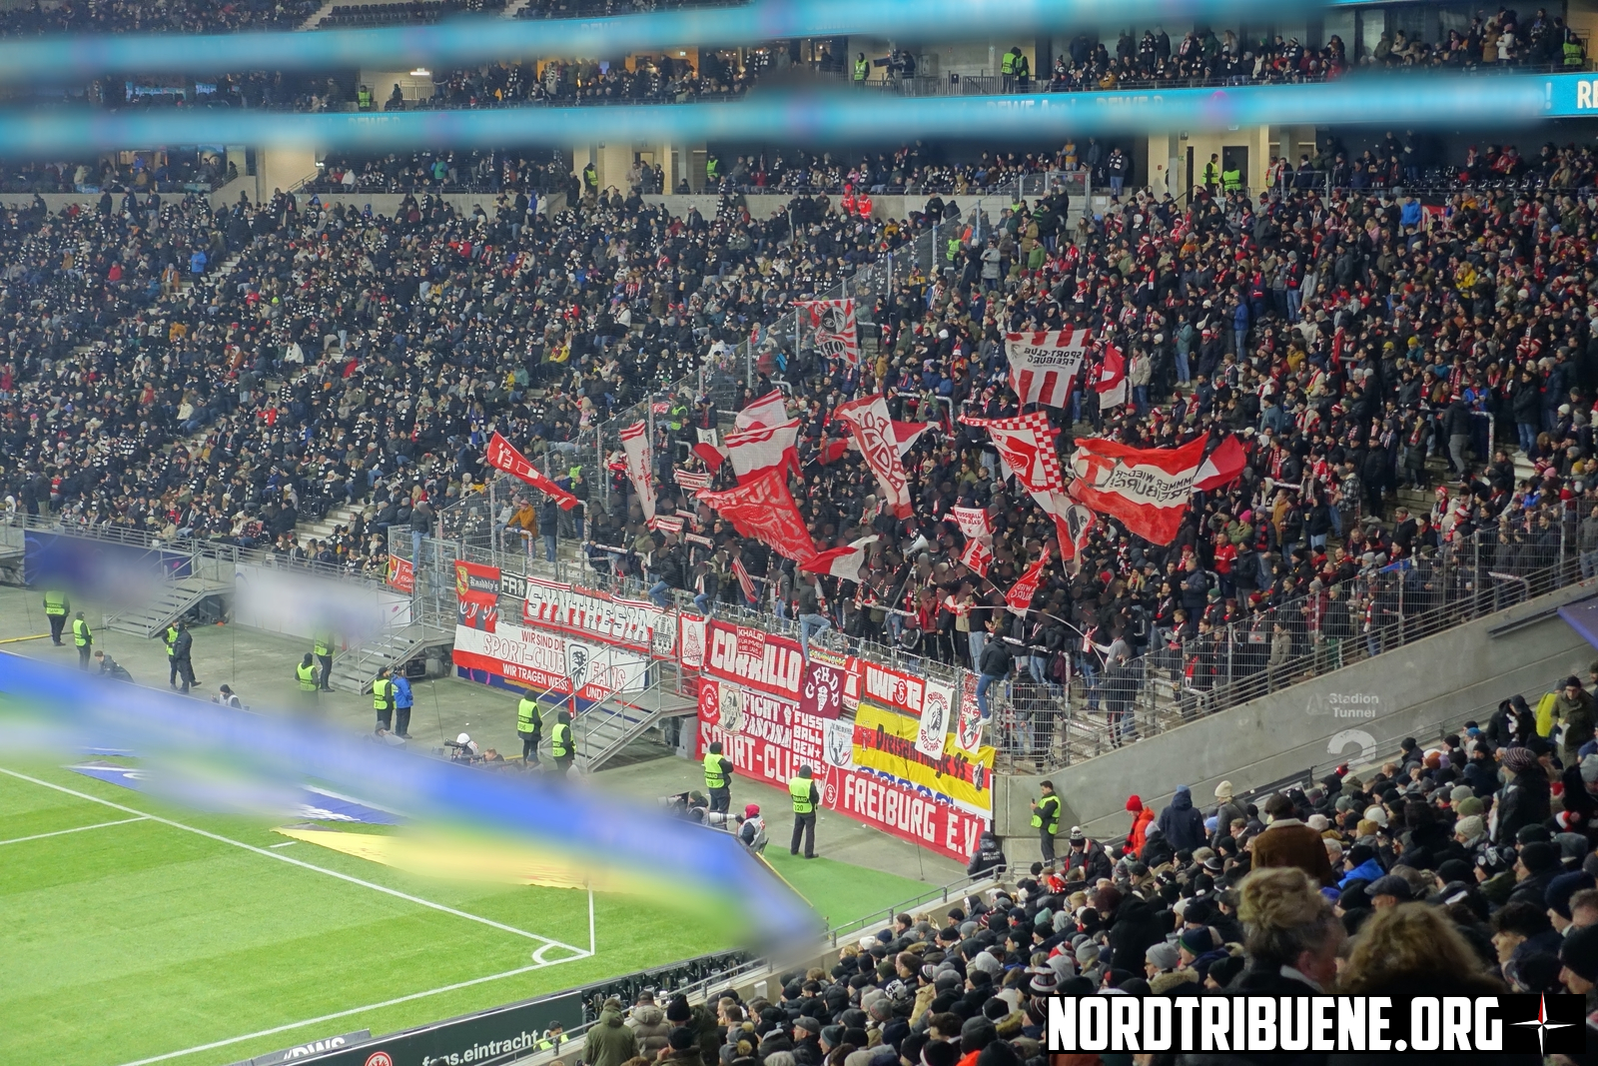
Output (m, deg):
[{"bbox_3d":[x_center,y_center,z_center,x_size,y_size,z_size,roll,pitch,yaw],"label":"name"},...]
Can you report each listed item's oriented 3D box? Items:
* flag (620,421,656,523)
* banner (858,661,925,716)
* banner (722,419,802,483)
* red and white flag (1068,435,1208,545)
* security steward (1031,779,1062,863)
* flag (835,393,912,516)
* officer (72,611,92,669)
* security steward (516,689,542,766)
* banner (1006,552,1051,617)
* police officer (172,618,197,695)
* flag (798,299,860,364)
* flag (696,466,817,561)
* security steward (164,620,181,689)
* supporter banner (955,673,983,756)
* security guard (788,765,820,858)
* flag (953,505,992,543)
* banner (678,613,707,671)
[{"bbox_3d":[-3.800,-1.463,71.500,0.800,2.400,0.500,4,8,23],"label":"flag"},{"bbox_3d":[1.868,3.074,59.547,0.060,0.740,2.400,-4,9,-27],"label":"banner"},{"bbox_3d":[-0.735,-1.783,72.500,1.850,1.700,0.500,-14,6,0],"label":"banner"},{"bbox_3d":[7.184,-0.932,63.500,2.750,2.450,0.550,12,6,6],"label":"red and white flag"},{"bbox_3d":[4.766,5.642,58.121,0.500,1.760,0.520,-1,8,-6],"label":"security steward"},{"bbox_3d":[1.605,-1.630,65.200,1.650,2.650,0.600,4,8,23],"label":"flag"},{"bbox_3d":[-18.532,2.924,78.122,0.520,1.770,0.380,7,10,41],"label":"officer"},{"bbox_3d":[-5.871,4.295,65.920,0.560,1.780,0.380,7,10,38],"label":"security steward"},{"bbox_3d":[4.540,1.001,59.820,0.950,1.300,0.400,1,8,4],"label":"banner"},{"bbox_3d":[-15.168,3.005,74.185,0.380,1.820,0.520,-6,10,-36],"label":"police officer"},{"bbox_3d":[0.776,-5.220,78.200,1.550,1.720,0.500,4,8,23],"label":"flag"},{"bbox_3d":[-0.905,-0.418,65.292,2.600,2.100,0.600,0,8,-1],"label":"flag"},{"bbox_3d":[-15.875,3.127,76.822,0.520,1.770,0.380,-5,9,-30],"label":"security steward"},{"bbox_3d":[3.216,3.375,56.666,0.060,1.500,0.850,2,6,-26],"label":"supporter banner"},{"bbox_3d":[0.091,5.377,58.280,0.560,1.780,0.380,7,10,38],"label":"security guard"},{"bbox_3d":[3.621,-0.196,63.200,0.850,0.780,0.200,5,9,30],"label":"flag"},{"bbox_3d":[-2.348,2.438,67.024,0.060,1.200,1.150,-5,9,-31],"label":"banner"}]

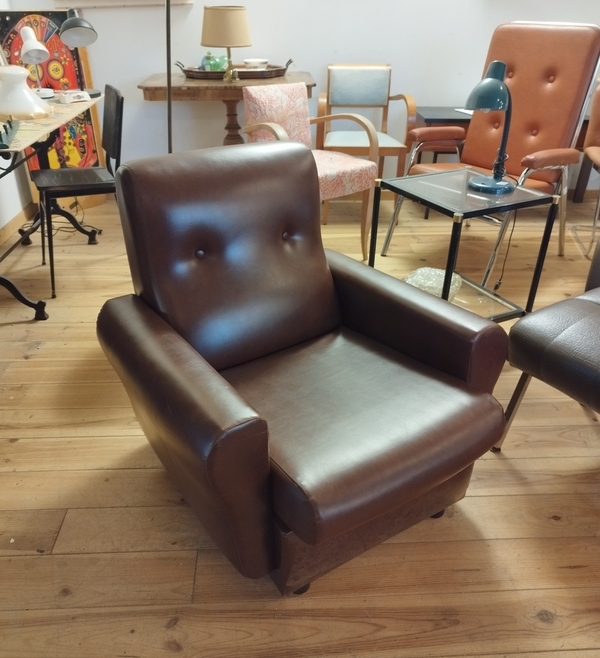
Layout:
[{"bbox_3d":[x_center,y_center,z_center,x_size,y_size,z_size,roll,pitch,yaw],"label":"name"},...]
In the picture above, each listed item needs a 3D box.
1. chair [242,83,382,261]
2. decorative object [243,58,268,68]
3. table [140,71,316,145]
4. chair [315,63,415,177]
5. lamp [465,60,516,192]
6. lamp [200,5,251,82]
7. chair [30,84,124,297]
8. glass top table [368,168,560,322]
[{"bbox_3d":[0.039,-0.735,2.685,0.520,0.780,0.560,-24,39,-36],"label":"chair"},{"bbox_3d":[-0.251,-1.493,3.123,0.140,0.055,0.140,-1,31,-3],"label":"decorative object"},{"bbox_3d":[-0.370,-0.991,3.121,0.910,0.760,0.560,-3,31,-7],"label":"table"},{"bbox_3d":[0.351,-1.051,3.198,0.540,0.810,0.520,0,31,-2],"label":"chair"},{"bbox_3d":[0.723,-0.742,2.051,0.250,0.446,0.180,-13,34,-22],"label":"lamp"},{"bbox_3d":[-0.366,-1.442,2.818,0.252,0.326,0.252,-1,31,-3],"label":"lamp"},{"bbox_3d":[-0.953,-0.612,2.435,0.430,0.790,0.410,-13,33,-22],"label":"chair"},{"bbox_3d":[0.634,-0.327,2.284,0.503,0.509,0.496,-14,34,-24],"label":"glass top table"}]

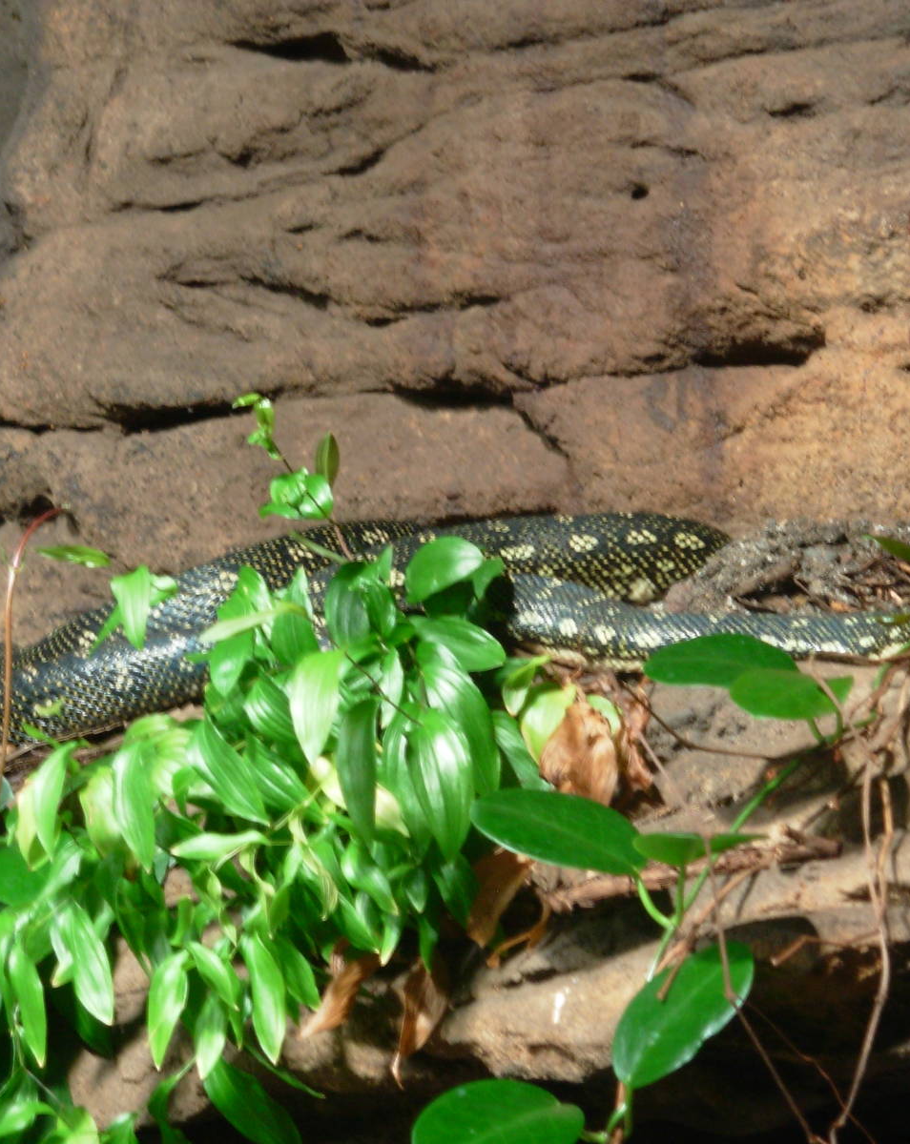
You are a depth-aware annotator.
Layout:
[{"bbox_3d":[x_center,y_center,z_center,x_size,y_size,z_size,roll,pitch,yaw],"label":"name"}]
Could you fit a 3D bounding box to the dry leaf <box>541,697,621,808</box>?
[{"bbox_3d":[0.071,0.103,2.800,0.044,0.064,0.028,-4,6,0],"label":"dry leaf"}]

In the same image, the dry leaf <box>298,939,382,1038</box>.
[{"bbox_3d":[-0.064,0.231,2.730,0.027,0.064,0.024,37,6,0],"label":"dry leaf"}]

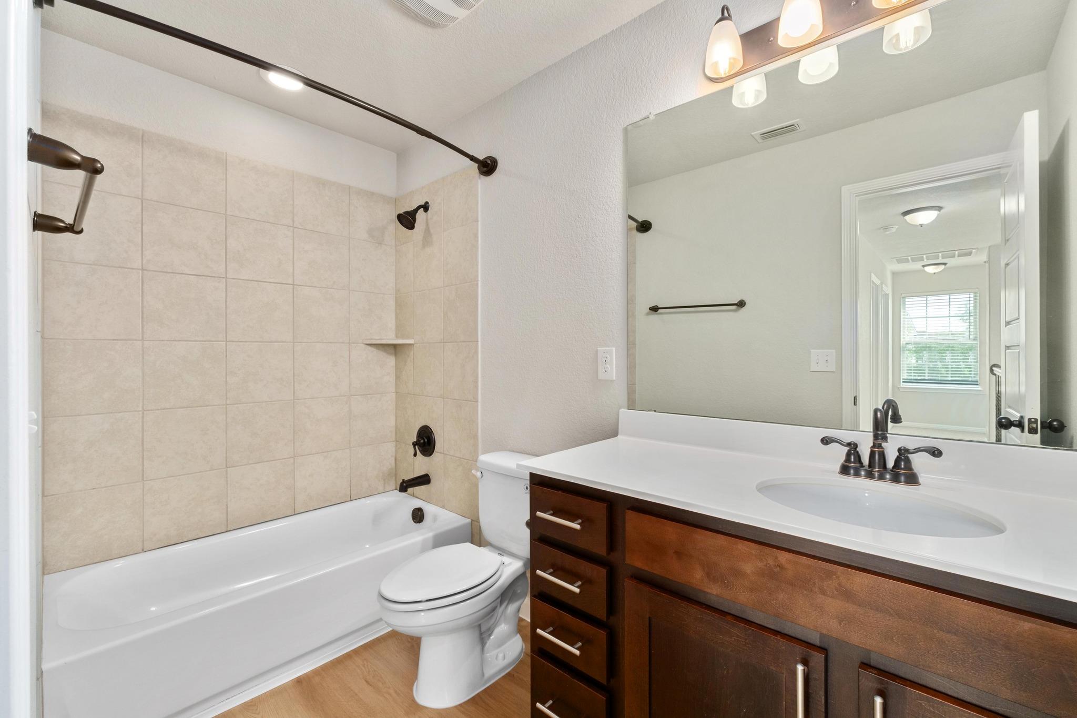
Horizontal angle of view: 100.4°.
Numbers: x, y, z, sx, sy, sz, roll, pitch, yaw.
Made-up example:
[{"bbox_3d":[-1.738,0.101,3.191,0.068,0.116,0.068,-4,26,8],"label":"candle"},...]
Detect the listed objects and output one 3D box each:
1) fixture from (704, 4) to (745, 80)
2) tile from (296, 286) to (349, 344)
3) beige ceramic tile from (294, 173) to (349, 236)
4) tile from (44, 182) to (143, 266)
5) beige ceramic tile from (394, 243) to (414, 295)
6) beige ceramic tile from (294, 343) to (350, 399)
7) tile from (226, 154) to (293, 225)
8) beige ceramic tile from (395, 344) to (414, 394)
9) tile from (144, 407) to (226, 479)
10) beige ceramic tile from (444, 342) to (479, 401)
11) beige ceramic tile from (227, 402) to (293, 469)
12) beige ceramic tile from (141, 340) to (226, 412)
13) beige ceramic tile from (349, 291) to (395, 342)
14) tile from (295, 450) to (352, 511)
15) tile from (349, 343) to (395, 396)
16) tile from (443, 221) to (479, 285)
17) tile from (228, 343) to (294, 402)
[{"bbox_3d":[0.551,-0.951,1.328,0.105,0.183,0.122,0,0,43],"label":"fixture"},{"bbox_3d":[-1.212,-0.243,2.526,0.010,0.306,0.303,0,1,43],"label":"tile"},{"bbox_3d":[-1.212,-0.857,2.521,0.010,0.297,0.303,0,1,43],"label":"beige ceramic tile"},{"bbox_3d":[-1.806,-0.536,1.826,0.009,0.299,0.287,0,1,43],"label":"tile"},{"bbox_3d":[-0.818,-0.543,2.757,0.200,0.302,0.010,0,0,43],"label":"beige ceramic tile"},{"bbox_3d":[-1.201,0.068,2.504,0.010,0.302,0.299,0,0,43],"label":"beige ceramic tile"},{"bbox_3d":[-1.406,-0.844,2.274,0.012,0.293,0.299,0,1,43],"label":"tile"},{"bbox_3d":[-0.814,0.063,2.747,0.203,0.300,0.009,0,1,43],"label":"beige ceramic tile"},{"bbox_3d":[-1.628,0.380,2.082,0.010,0.306,0.303,0,1,43],"label":"tile"},{"bbox_3d":[-0.408,0.066,2.371,0.296,0.300,0.009,0,1,43],"label":"beige ceramic tile"},{"bbox_3d":[-1.406,0.373,2.283,0.012,0.301,0.299,0,1,43],"label":"beige ceramic tile"},{"bbox_3d":[-1.604,0.070,2.049,0.009,0.300,0.301,0,1,43],"label":"beige ceramic tile"},{"bbox_3d":[-0.999,-0.238,2.720,0.010,0.302,0.289,0,0,43],"label":"beige ceramic tile"},{"bbox_3d":[-1.195,0.674,2.497,0.009,0.301,0.299,0,1,43],"label":"tile"},{"bbox_3d":[-1.008,0.063,2.748,0.010,0.306,0.290,0,1,43],"label":"tile"},{"bbox_3d":[-0.408,-0.542,2.366,0.296,0.299,0.009,0,1,43],"label":"tile"},{"bbox_3d":[-1.406,0.068,2.281,0.012,0.301,0.299,0,1,43],"label":"tile"}]

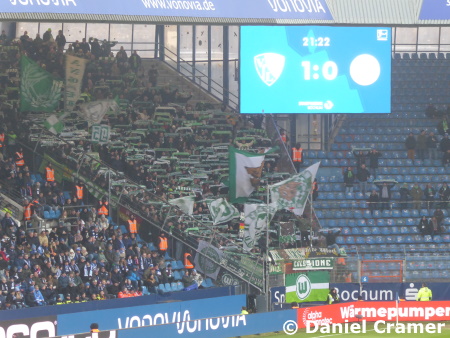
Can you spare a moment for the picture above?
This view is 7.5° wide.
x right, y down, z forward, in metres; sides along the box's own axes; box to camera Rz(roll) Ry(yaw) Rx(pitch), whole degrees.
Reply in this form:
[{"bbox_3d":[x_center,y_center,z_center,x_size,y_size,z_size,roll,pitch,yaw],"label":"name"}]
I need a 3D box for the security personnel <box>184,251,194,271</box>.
[{"bbox_3d":[-1.576,4.606,157.500,0.400,1.770,0.550,0,2,-12],"label":"security personnel"}]

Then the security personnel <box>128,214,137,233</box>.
[{"bbox_3d":[-4.365,3.068,163.226,0.520,1.780,0.340,0,2,7],"label":"security personnel"}]

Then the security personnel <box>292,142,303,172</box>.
[{"bbox_3d":[3.675,-0.379,174.000,0.550,1.790,0.360,0,2,6],"label":"security personnel"}]

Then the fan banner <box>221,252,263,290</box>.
[{"bbox_3d":[0.833,4.808,164.070,2.500,1.250,0.050,31,17,28],"label":"fan banner"}]

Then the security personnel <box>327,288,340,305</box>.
[{"bbox_3d":[4.989,6.277,158.500,0.580,1.660,0.420,-1,2,-24],"label":"security personnel"}]

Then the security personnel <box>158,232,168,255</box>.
[{"bbox_3d":[-2.846,3.827,159.500,0.500,1.780,0.360,0,1,-18],"label":"security personnel"}]

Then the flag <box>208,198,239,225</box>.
[{"bbox_3d":[-0.071,2.016,163.500,1.450,1.250,0.350,0,1,-6],"label":"flag"}]

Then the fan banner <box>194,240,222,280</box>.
[{"bbox_3d":[-0.766,4.383,165.104,1.350,1.350,0.050,25,15,29],"label":"fan banner"}]

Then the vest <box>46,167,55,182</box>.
[{"bbox_3d":[-8.383,0.250,165.778,0.460,0.700,0.290,0,2,-3],"label":"vest"}]

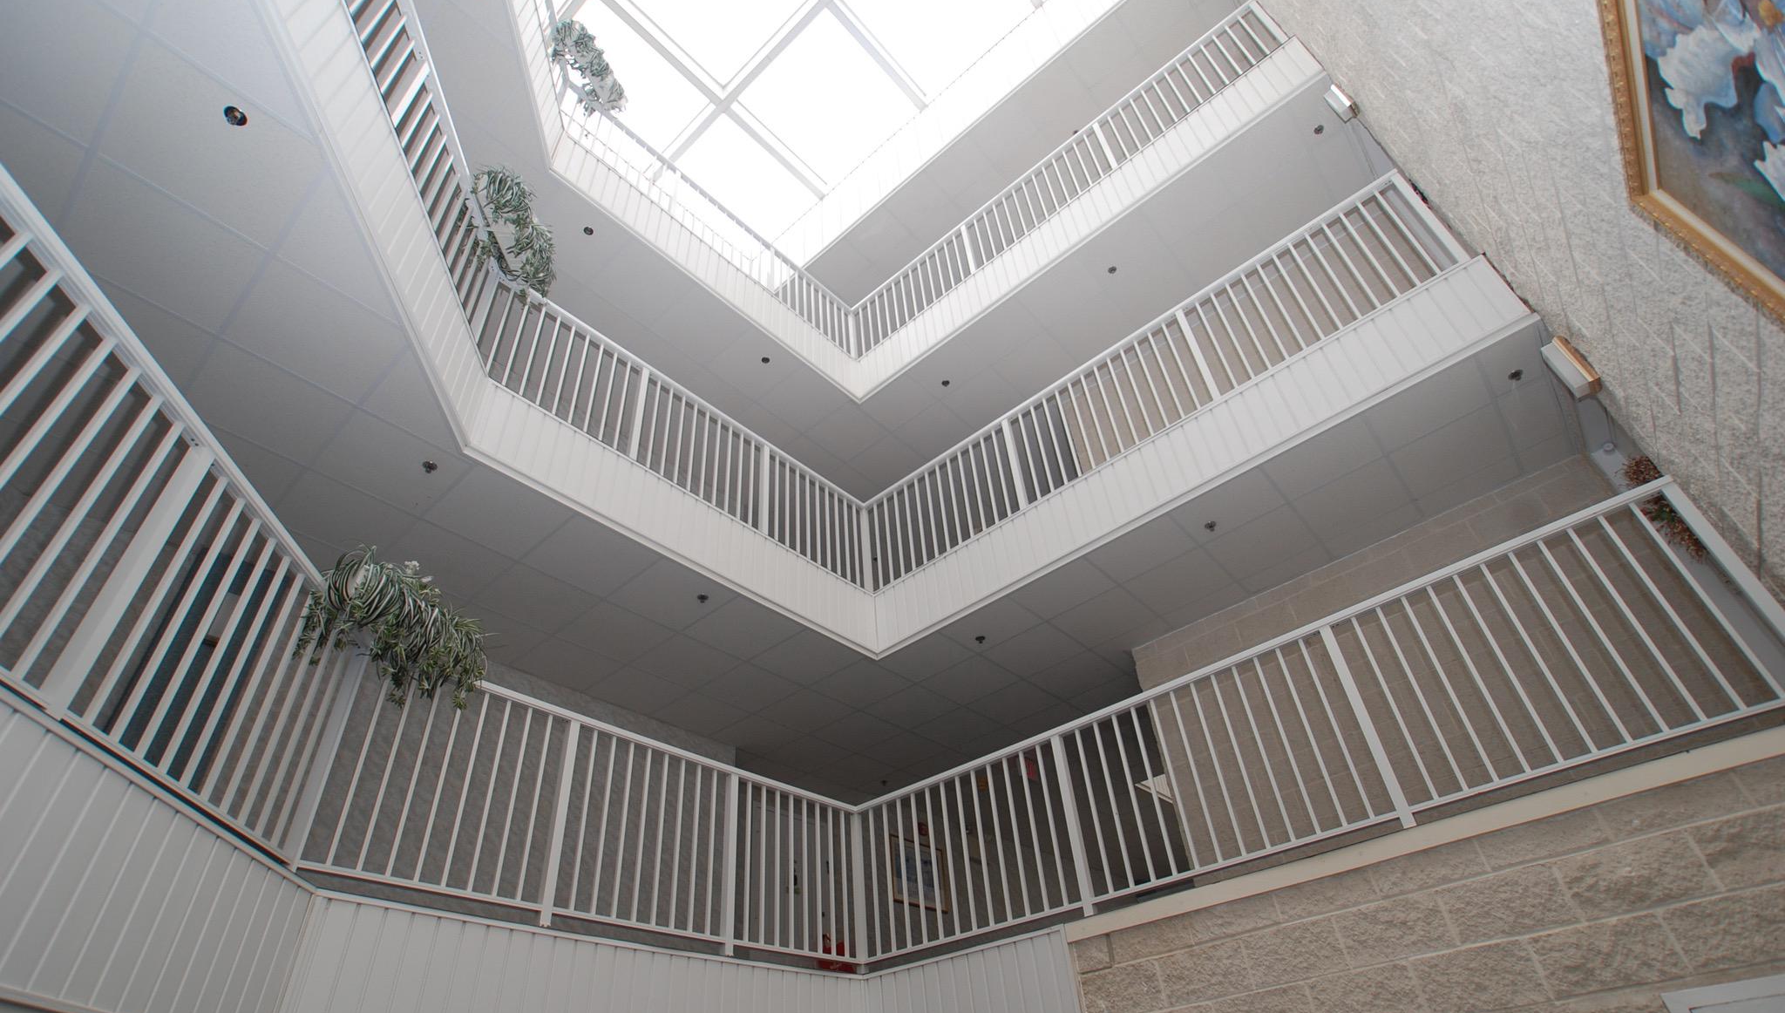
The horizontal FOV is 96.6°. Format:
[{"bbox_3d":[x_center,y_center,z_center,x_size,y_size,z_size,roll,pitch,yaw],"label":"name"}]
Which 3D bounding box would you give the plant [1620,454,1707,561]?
[{"bbox_3d":[3.493,0.000,3.577,0.190,0.500,0.400,-32,-47,28],"label":"plant"}]

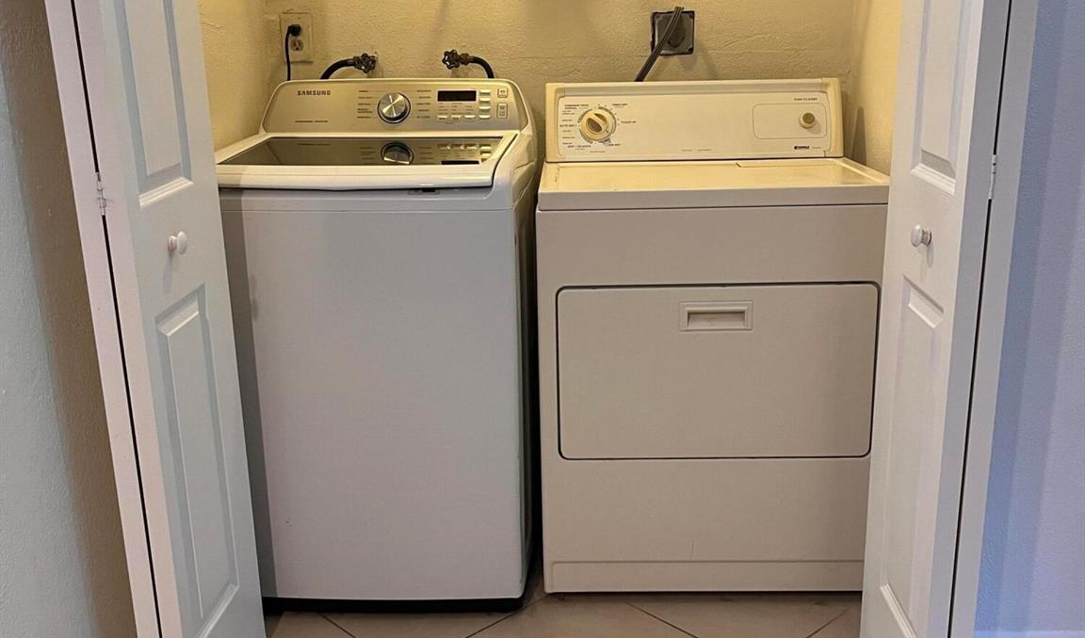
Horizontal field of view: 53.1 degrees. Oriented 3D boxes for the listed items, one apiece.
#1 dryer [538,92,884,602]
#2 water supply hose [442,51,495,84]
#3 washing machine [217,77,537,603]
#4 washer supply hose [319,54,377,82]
[{"bbox_3d":[0.378,0.000,2.629,0.739,1.094,0.701,-1,16,2],"label":"dryer"},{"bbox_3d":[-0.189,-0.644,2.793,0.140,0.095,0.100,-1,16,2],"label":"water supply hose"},{"bbox_3d":[-0.351,0.013,2.597,0.687,1.119,0.737,-1,16,2],"label":"washing machine"},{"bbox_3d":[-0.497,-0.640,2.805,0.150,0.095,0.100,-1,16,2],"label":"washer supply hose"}]

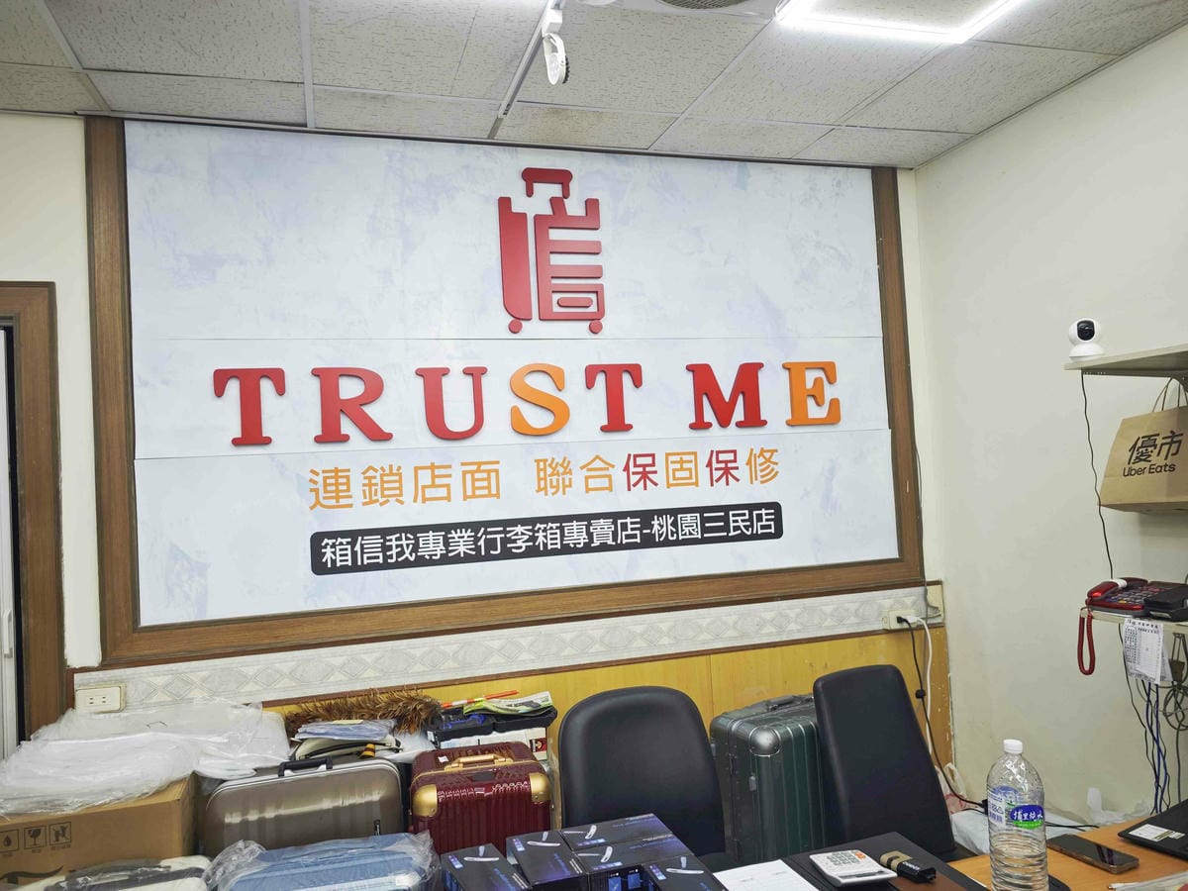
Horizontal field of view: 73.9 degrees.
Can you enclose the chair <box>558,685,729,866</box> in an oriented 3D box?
[{"bbox_3d":[0.158,1.125,1.965,0.560,0.910,0.640,-3,-2,-8],"label":"chair"}]

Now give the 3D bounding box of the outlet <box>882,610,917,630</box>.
[{"bbox_3d":[1.226,0.697,3.154,0.122,0.073,0.045,-2,-2,-16],"label":"outlet"}]

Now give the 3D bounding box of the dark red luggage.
[{"bbox_3d":[-0.328,1.297,2.410,0.425,0.645,0.265,-3,-2,-8],"label":"dark red luggage"}]

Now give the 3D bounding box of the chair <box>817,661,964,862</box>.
[{"bbox_3d":[0.870,1.076,1.884,0.560,0.930,0.640,-2,-2,-34],"label":"chair"}]

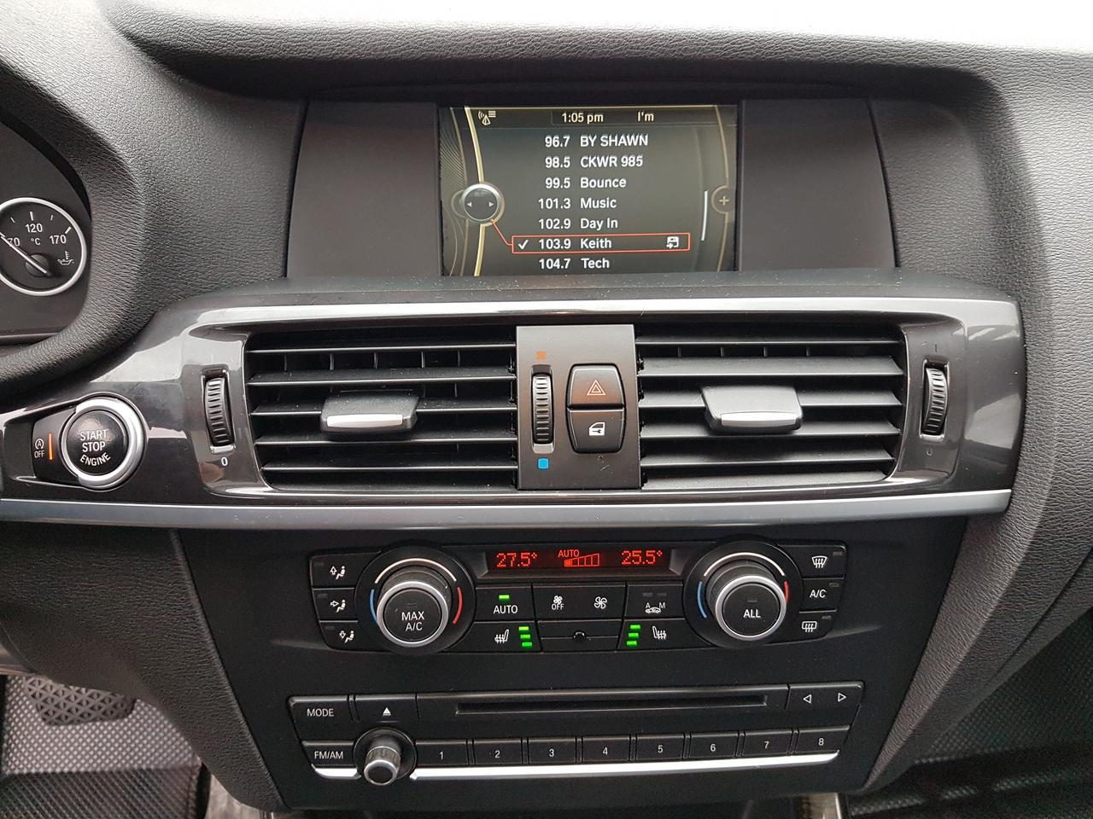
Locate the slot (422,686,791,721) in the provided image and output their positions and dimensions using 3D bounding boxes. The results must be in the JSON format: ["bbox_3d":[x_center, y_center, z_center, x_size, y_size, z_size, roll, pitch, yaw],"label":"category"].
[{"bbox_3d":[0.023,0.123,0.344,0.154,0.013,0.010,-1,15,-2],"label":"slot"}]

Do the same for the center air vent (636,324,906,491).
[{"bbox_3d":[0.091,-0.001,0.334,0.107,0.065,0.027,-1,-6,-2],"label":"center air vent"}]

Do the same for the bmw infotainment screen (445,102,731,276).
[{"bbox_3d":[0.020,-0.106,0.396,0.144,0.082,0.015,-1,3,-2],"label":"bmw infotainment screen"}]

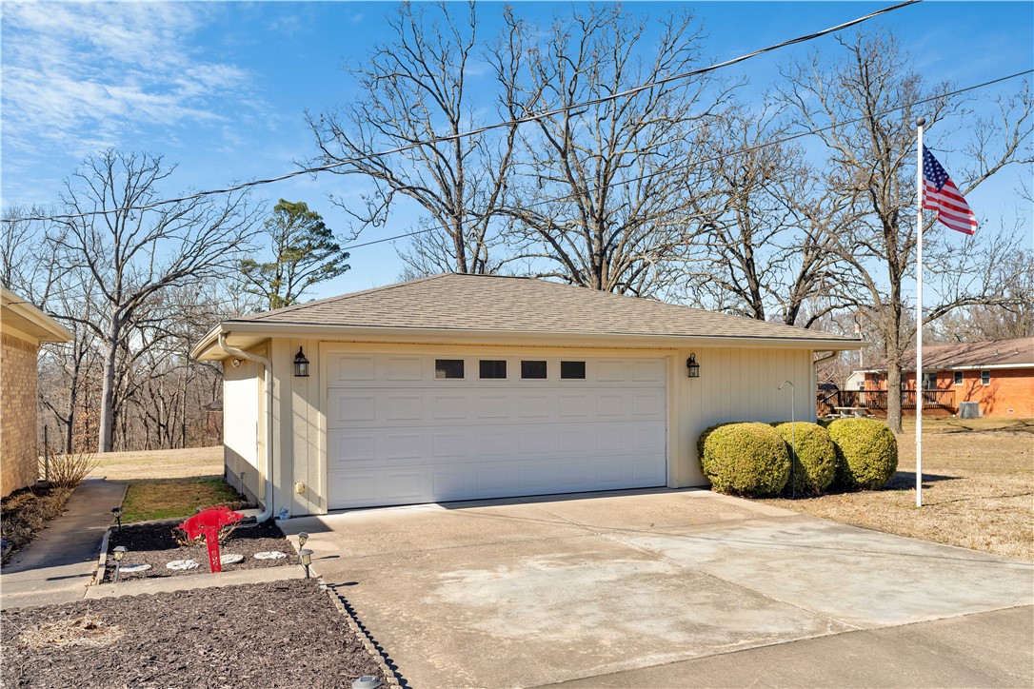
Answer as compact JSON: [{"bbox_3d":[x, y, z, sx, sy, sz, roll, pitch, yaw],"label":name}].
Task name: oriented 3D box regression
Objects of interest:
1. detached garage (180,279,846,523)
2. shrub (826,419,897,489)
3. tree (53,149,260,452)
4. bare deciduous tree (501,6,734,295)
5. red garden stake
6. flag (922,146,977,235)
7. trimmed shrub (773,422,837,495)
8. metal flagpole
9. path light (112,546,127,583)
[{"bbox_3d":[-0.380,0.570,14.950,10.700,3.900,8.650,1,-3,-24],"label":"detached garage"},{"bbox_3d":[5.777,1.800,12.500,1.180,1.160,1.180,1,-3,-24],"label":"shrub"},{"bbox_3d":[-13.000,-1.600,27.000,7.500,11.000,7.200,1,-3,-24],"label":"tree"},{"bbox_3d":[3.500,-4.200,26.200,8.200,15.000,8.000,1,-3,-24],"label":"bare deciduous tree"},{"bbox_3d":[-2.820,1.800,6.920,0.590,0.600,0.030,-1,-3,-23],"label":"red garden stake"},{"bbox_3d":[6.040,-2.160,10.420,0.780,1.250,0.300,0,-2,9],"label":"flag"},{"bbox_3d":[4.546,1.780,11.900,1.180,1.140,1.180,1,-3,-24],"label":"trimmed shrub"},{"bbox_3d":[5.646,-0.420,10.500,0.135,5.480,0.135,1,-3,-24],"label":"metal flagpole"},{"bbox_3d":[-3.500,1.940,6.600,0.135,0.335,0.135,1,-3,-24],"label":"path light"}]

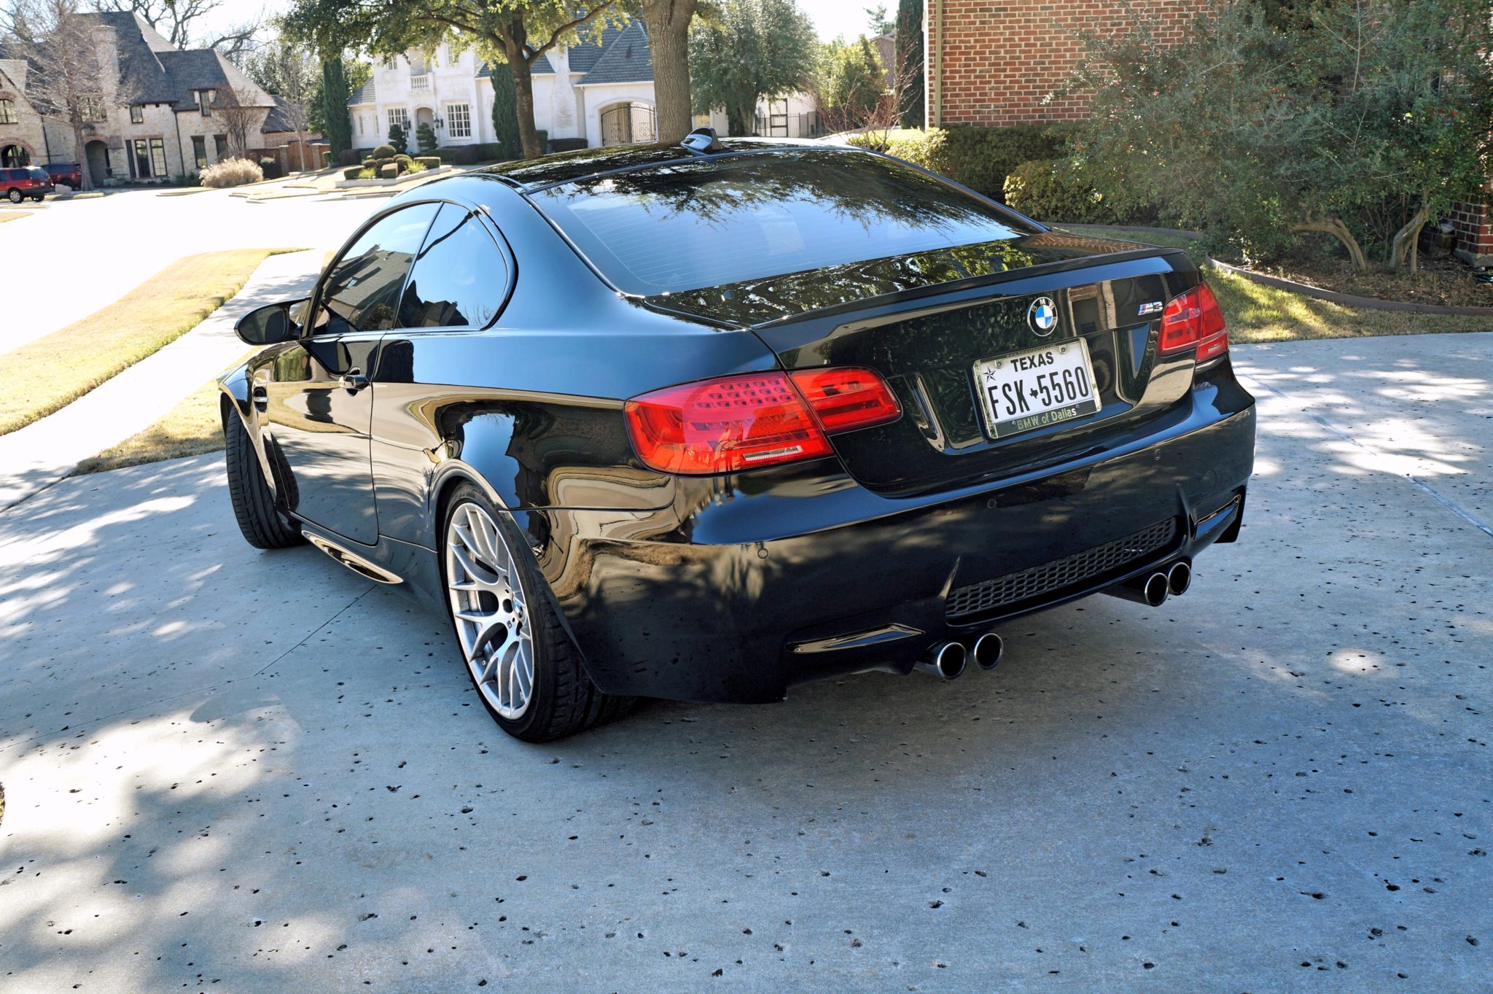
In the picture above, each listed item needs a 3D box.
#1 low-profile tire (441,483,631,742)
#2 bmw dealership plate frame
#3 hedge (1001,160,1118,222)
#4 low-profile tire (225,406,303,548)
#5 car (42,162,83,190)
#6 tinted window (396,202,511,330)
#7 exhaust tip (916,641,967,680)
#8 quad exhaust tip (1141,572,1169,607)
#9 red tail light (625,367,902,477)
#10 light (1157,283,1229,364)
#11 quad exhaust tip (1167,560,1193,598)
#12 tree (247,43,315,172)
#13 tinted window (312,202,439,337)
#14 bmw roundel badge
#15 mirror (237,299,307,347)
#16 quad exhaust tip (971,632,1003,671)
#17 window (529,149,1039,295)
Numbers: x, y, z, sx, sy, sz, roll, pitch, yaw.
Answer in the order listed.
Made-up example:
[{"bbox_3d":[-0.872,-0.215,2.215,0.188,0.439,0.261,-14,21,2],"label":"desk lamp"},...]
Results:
[{"bbox_3d":[-0.491,0.237,3.035,0.270,0.662,0.662,-15,15,-30],"label":"low-profile tire"},{"bbox_3d":[0.583,-0.219,2.569,0.311,0.158,0.020,-15,3,-30],"label":"bmw dealership plate frame"},{"bbox_3d":[3.719,-3.665,15.400,1.400,0.750,0.950,-4,14,-6],"label":"hedge"},{"bbox_3d":[-1.983,-0.118,5.419,0.250,0.650,0.650,-8,13,-9],"label":"low-profile tire"},{"bbox_3d":[-44.900,-20.550,82.900,4.700,1.780,1.900,-2,14,5],"label":"car"},{"bbox_3d":[-0.749,-0.610,3.321,0.060,0.364,0.711,17,-2,-34],"label":"tinted window"},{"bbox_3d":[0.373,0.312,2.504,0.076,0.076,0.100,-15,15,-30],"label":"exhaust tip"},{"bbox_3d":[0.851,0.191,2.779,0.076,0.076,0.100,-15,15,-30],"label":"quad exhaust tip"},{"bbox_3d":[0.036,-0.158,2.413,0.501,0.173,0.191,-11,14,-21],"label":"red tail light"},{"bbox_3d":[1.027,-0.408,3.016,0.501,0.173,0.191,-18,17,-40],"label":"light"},{"bbox_3d":[0.934,0.173,2.909,0.078,0.078,0.120,-14,15,-31],"label":"quad exhaust tip"},{"bbox_3d":[-25.117,-21.138,69.177,3.600,6.657,3.600,-7,15,-18],"label":"tree"},{"bbox_3d":[-1.153,-0.673,3.933,0.050,0.400,1.000,15,-1,-33],"label":"tinted window"},{"bbox_3d":[0.593,-0.363,2.581,0.082,0.082,0.015,-14,2,-31],"label":"bmw roundel badge"},{"bbox_3d":[-1.645,-0.600,4.400,0.210,0.152,0.145,-15,15,-33],"label":"mirror"},{"bbox_3d":[0.449,0.300,2.605,0.078,0.078,0.120,-14,15,-31],"label":"quad exhaust tip"},{"bbox_3d":[0.088,-0.723,3.180,1.200,0.100,0.710,-15,40,-30],"label":"window"}]

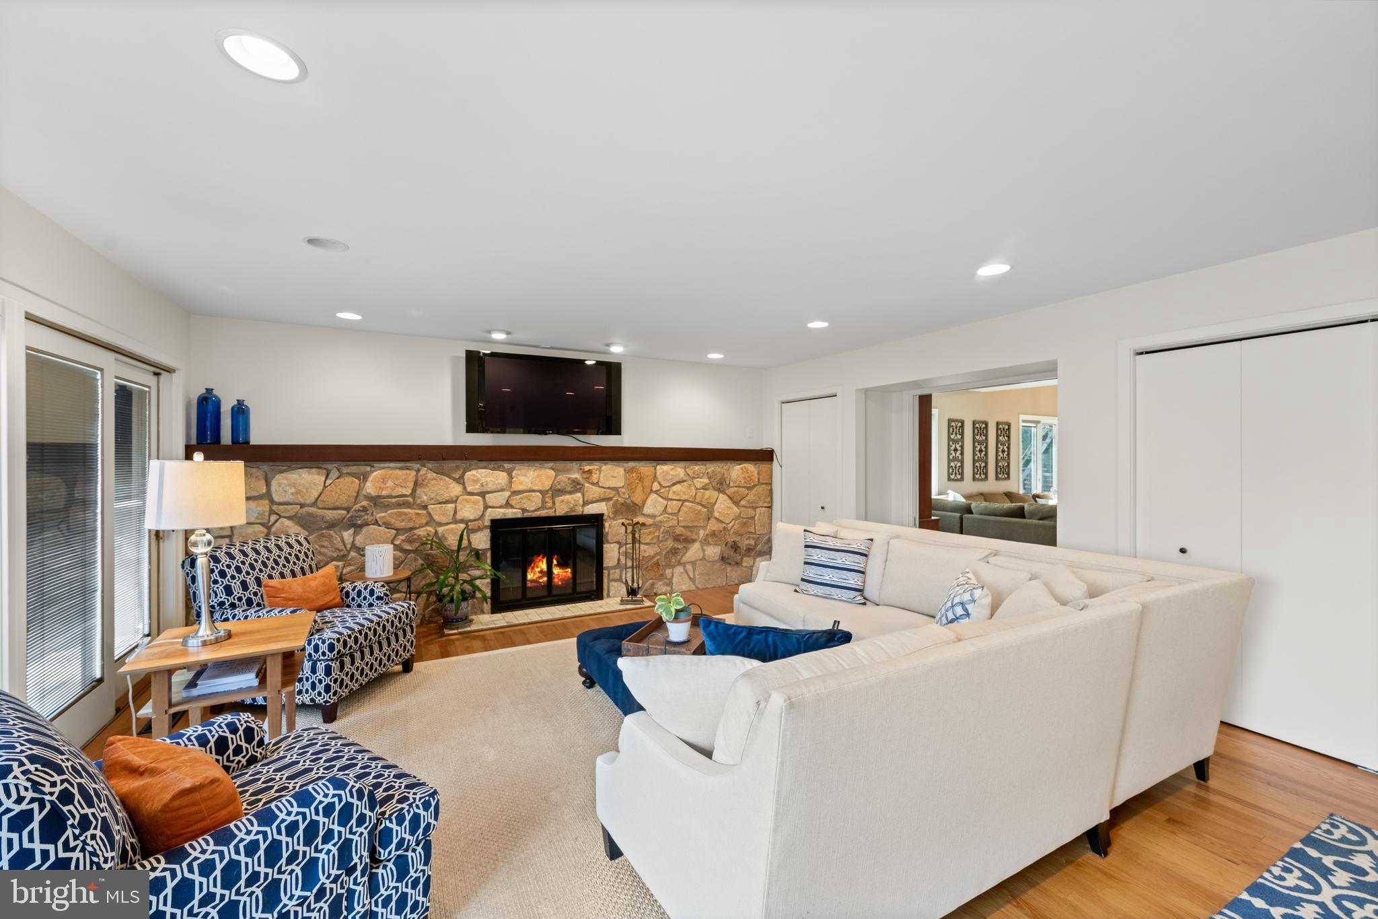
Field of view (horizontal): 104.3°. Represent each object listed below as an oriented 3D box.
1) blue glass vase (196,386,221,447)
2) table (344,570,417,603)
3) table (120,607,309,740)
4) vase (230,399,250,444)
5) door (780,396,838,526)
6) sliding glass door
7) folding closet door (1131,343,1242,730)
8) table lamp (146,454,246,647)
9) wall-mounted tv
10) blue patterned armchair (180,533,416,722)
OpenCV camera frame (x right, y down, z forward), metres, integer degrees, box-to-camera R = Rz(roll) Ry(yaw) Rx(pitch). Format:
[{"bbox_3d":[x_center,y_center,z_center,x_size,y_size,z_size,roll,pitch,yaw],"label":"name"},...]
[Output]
[{"bbox_3d":[-3.442,-0.304,3.845,0.126,0.410,0.126,0,0,-28],"label":"blue glass vase"},{"bbox_3d":[-2.275,1.125,3.928,0.455,0.545,0.455,0,0,-28],"label":"table"},{"bbox_3d":[-1.973,1.085,2.320,0.555,0.630,0.570,0,0,-28],"label":"table"},{"bbox_3d":[-3.279,-0.266,3.932,0.105,0.334,0.105,0,0,-28],"label":"vase"},{"bbox_3d":[1.269,0.389,5.700,0.040,2.000,0.860,0,0,-28],"label":"door"},{"bbox_3d":[-3.132,0.400,2.883,0.090,1.990,1.520,0,0,-28],"label":"sliding glass door"},{"bbox_3d":[2.764,0.387,2.973,0.040,2.000,0.460,0,0,-28],"label":"folding closet door"},{"bbox_3d":[-2.087,0.373,2.297,0.325,0.793,0.325,0,0,-28],"label":"table lamp"},{"bbox_3d":[-1.294,-0.589,4.955,1.420,0.722,0.100,0,0,-28],"label":"wall-mounted tv"},{"bbox_3d":[-2.282,0.954,3.220,0.880,0.890,0.750,0,0,5],"label":"blue patterned armchair"}]

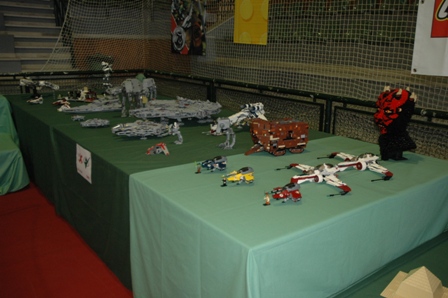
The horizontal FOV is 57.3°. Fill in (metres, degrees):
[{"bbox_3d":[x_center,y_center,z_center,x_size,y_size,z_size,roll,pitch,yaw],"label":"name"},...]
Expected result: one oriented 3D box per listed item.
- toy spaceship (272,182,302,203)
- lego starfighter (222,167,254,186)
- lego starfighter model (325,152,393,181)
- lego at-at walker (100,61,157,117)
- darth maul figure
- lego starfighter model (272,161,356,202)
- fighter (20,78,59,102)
[{"bbox_3d":[0.289,0.199,1.917,0.150,0.068,0.120,-1,14,-7],"label":"toy spaceship"},{"bbox_3d":[0.085,0.135,2.155,0.150,0.068,0.120,-1,14,-7],"label":"lego starfighter"},{"bbox_3d":[0.758,0.089,2.314,0.330,0.104,0.430,-5,15,-24],"label":"lego starfighter model"},{"bbox_3d":[-0.976,-0.500,3.993,0.375,0.360,0.160,2,14,3],"label":"lego at-at walker"},{"bbox_3d":[1.082,-0.164,2.629,0.270,0.455,0.240,-2,14,-12],"label":"darth maul figure"},{"bbox_3d":[0.487,0.143,2.082,0.330,0.104,0.430,-6,16,-25],"label":"lego starfighter model"},{"bbox_3d":[-2.341,-0.787,5.227,0.520,0.260,0.350,-6,16,-27],"label":"fighter"}]

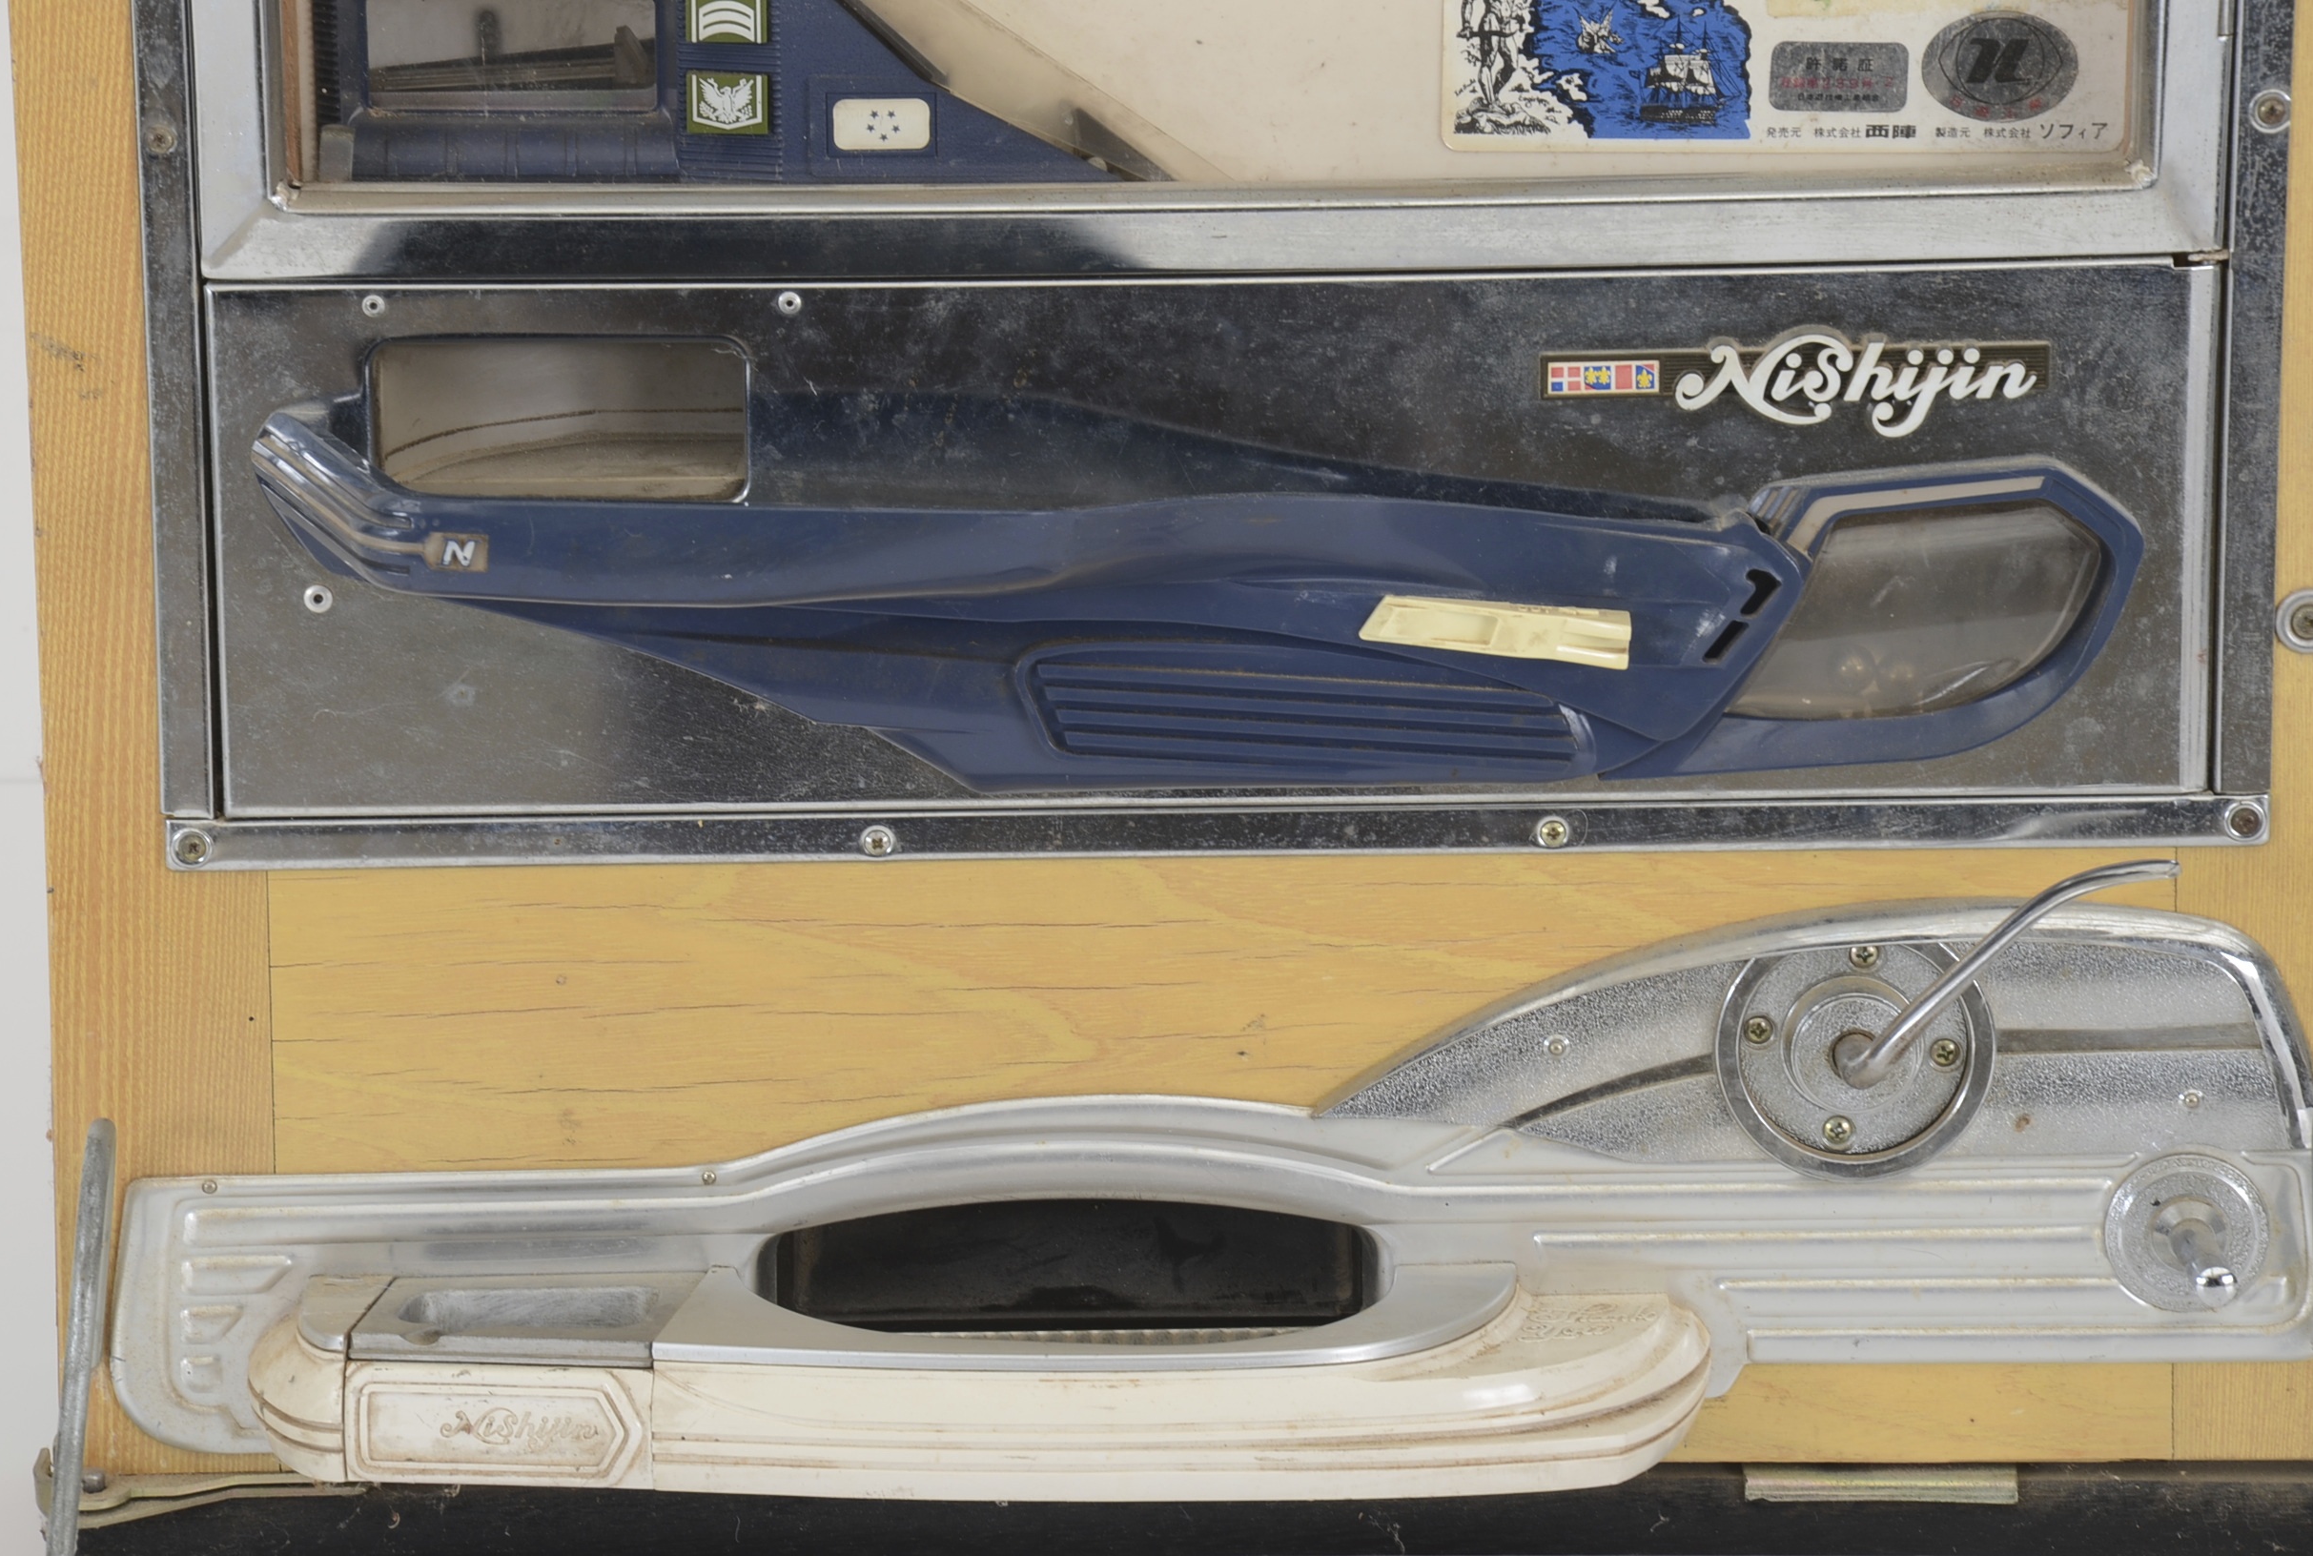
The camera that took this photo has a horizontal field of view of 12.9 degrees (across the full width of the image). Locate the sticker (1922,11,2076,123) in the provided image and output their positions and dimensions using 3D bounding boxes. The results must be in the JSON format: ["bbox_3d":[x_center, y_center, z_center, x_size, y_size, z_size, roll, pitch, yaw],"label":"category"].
[{"bbox_3d":[0.184,-0.155,2.233,0.034,0.024,0.001,-1,17,-1],"label":"sticker"}]

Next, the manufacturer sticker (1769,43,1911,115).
[{"bbox_3d":[0.149,-0.153,2.233,0.030,0.016,0.001,-1,17,-1],"label":"manufacturer sticker"}]

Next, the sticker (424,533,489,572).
[{"bbox_3d":[-0.149,-0.048,2.181,0.014,0.008,0.002,-1,17,-1],"label":"sticker"}]

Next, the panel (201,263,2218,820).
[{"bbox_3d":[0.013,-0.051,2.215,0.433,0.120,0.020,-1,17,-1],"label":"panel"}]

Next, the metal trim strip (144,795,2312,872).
[{"bbox_3d":[0.014,0.012,2.234,0.459,0.011,0.005,-1,17,-1],"label":"metal trim strip"}]

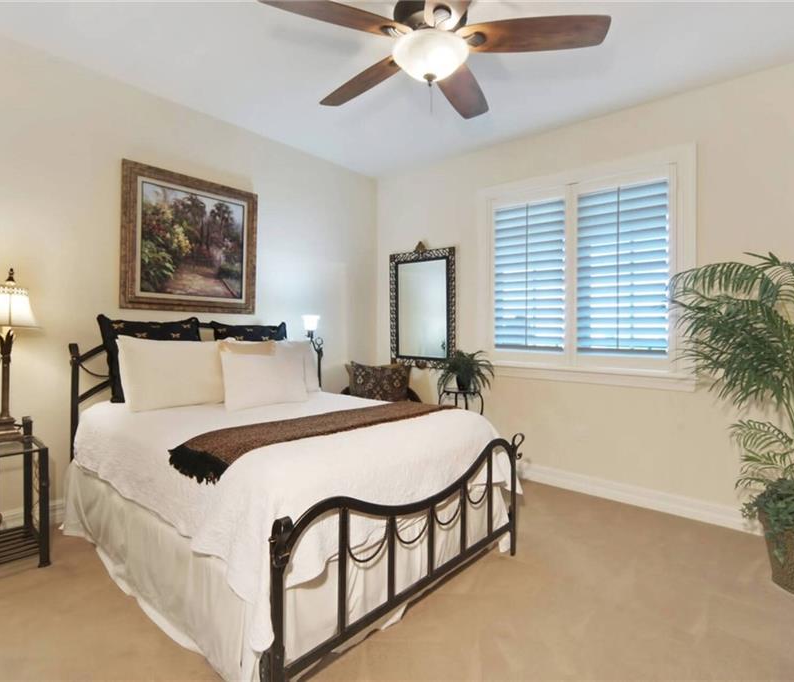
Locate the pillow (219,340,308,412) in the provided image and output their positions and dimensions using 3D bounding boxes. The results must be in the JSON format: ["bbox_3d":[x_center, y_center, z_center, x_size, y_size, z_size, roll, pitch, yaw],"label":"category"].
[{"bbox_3d":[-0.870,0.234,3.006,0.160,0.420,0.600,-27,-17,39],"label":"pillow"}]

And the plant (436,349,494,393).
[{"bbox_3d":[0.585,0.252,3.827,0.450,0.370,0.420,1,1,0],"label":"plant"}]

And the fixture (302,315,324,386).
[{"bbox_3d":[-0.764,0.086,4.112,0.180,0.610,0.180,2,1,42],"label":"fixture"}]

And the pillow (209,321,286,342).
[{"bbox_3d":[-1.051,0.125,3.372,0.160,0.500,0.620,-15,-9,40],"label":"pillow"}]

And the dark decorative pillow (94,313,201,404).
[{"bbox_3d":[-1.633,0.117,3.086,0.170,0.550,0.640,-14,-9,41],"label":"dark decorative pillow"}]

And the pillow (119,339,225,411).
[{"bbox_3d":[-1.329,0.186,2.829,0.180,0.460,0.670,-21,-13,39],"label":"pillow"}]

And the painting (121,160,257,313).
[{"bbox_3d":[-1.464,-0.706,3.367,0.050,0.976,1.000,5,4,41],"label":"painting"}]

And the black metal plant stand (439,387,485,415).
[{"bbox_3d":[0.538,0.773,3.816,0.390,0.729,0.390,2,2,41],"label":"black metal plant stand"}]

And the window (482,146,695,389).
[{"bbox_3d":[1.347,-0.499,3.502,1.581,1.605,0.100,2,2,41],"label":"window"}]

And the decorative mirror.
[{"bbox_3d":[0.219,-0.362,4.467,0.790,1.235,0.040,2,2,41],"label":"decorative mirror"}]

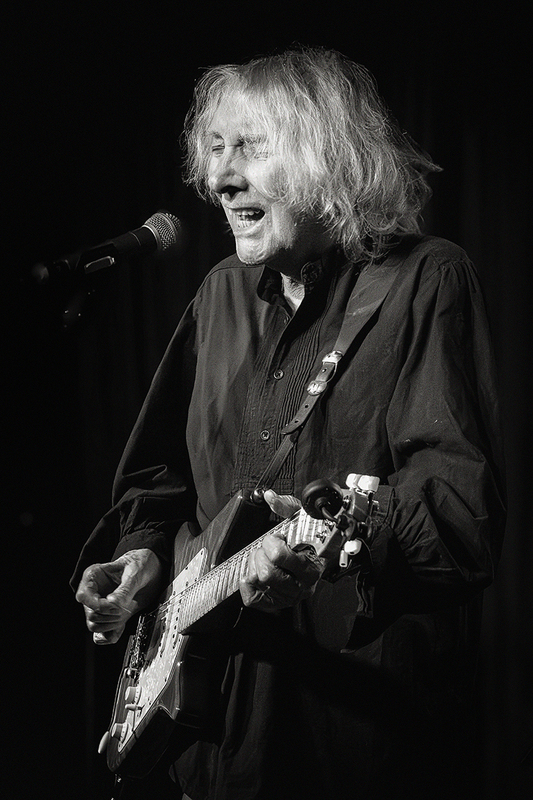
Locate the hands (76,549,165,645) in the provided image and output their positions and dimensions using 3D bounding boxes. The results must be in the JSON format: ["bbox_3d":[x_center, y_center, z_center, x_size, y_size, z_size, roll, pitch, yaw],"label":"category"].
[{"bbox_3d":[-0.176,0.236,3.180,0.100,0.115,0.090,3,-4,-44],"label":"hands"}]

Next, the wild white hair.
[{"bbox_3d":[0.054,-0.292,3.160,0.285,0.265,0.250,-7,2,-41],"label":"wild white hair"}]

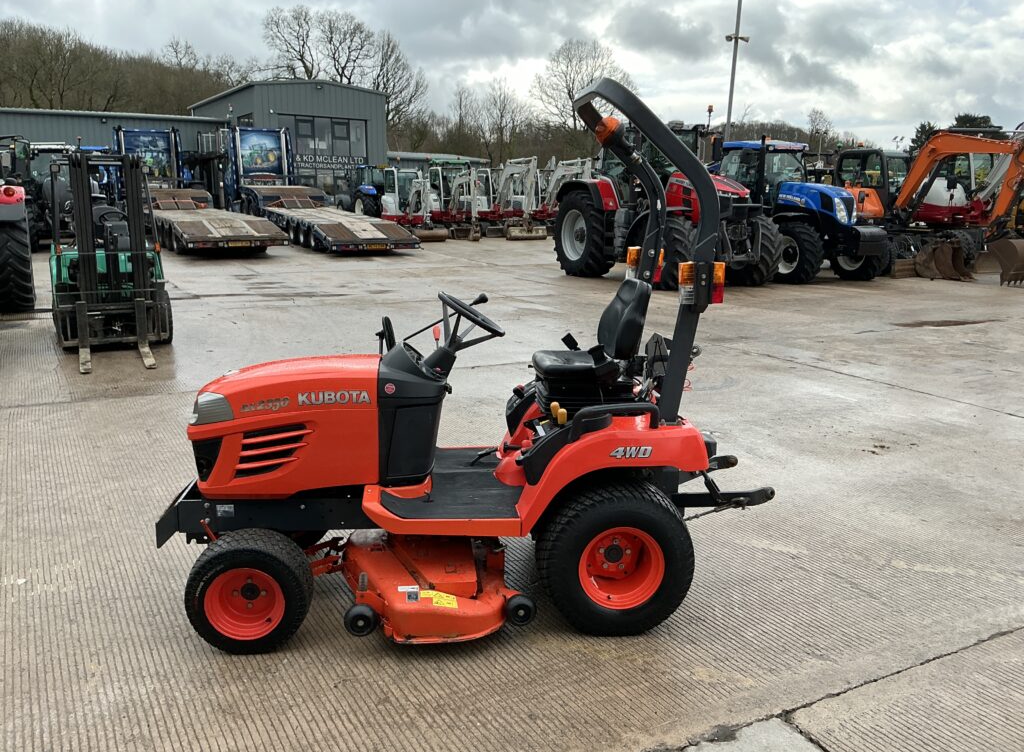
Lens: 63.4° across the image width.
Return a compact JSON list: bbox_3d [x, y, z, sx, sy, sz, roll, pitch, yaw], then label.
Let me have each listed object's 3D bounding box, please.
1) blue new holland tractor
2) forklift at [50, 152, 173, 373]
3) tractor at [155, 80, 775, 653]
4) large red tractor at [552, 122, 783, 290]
[{"bbox_3d":[6.331,-3.911,19.580,2.480,3.100,5.150,-5,14,-28],"label":"blue new holland tractor"},{"bbox_3d":[-4.370,-1.412,8.806,1.180,2.100,3.600,-5,14,-28],"label":"forklift"},{"bbox_3d":[-0.127,-0.112,3.507,2.520,2.110,1.280,0,12,-8],"label":"tractor"},{"bbox_3d":[3.236,-3.745,17.890,2.550,3.350,5.300,-5,14,-28],"label":"large red tractor"}]

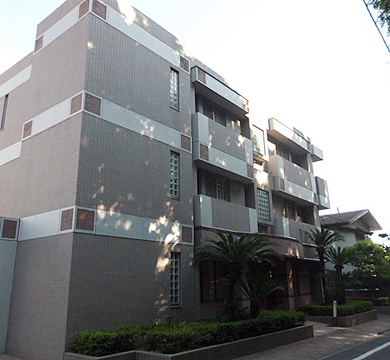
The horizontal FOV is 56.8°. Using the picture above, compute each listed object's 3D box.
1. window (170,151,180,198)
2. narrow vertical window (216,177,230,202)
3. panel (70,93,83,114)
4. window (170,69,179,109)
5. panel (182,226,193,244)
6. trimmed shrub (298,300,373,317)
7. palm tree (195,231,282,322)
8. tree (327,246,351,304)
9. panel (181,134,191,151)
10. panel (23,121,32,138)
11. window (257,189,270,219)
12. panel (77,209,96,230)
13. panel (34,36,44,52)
[{"bbox_3d":[-0.625,-0.144,11.367,0.100,1.500,0.440,-13,-19,37],"label":"window"},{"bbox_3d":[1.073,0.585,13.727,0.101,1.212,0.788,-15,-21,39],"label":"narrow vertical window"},{"bbox_3d":[-3.011,-1.921,9.211,0.475,0.475,0.050,-13,-20,37],"label":"panel"},{"bbox_3d":[-0.707,-3.013,12.076,0.120,1.440,0.430,-13,-20,37],"label":"window"},{"bbox_3d":[-0.233,1.722,11.276,0.050,0.500,0.500,-13,-19,37],"label":"panel"},{"bbox_3d":[5.642,5.088,14.372,1.900,0.400,3.100,-15,-20,42],"label":"trimmed shrub"},{"bbox_3d":[1.201,2.937,10.863,2.500,2.750,2.550,-1,-15,0],"label":"palm tree"},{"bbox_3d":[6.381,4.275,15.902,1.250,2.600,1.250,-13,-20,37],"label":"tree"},{"bbox_3d":[-0.311,-1.222,11.972,0.050,0.465,0.455,-13,-20,37],"label":"panel"},{"bbox_3d":[-5.066,-1.486,10.841,0.465,0.545,0.061,-13,-20,36],"label":"panel"},{"bbox_3d":[2.911,1.040,15.274,0.121,1.232,0.858,-15,-21,39],"label":"window"},{"bbox_3d":[-2.605,0.961,8.609,0.061,0.505,0.505,-15,-21,39],"label":"panel"},{"bbox_3d":[-4.930,-4.304,11.466,0.450,0.465,0.050,-13,-20,37],"label":"panel"}]

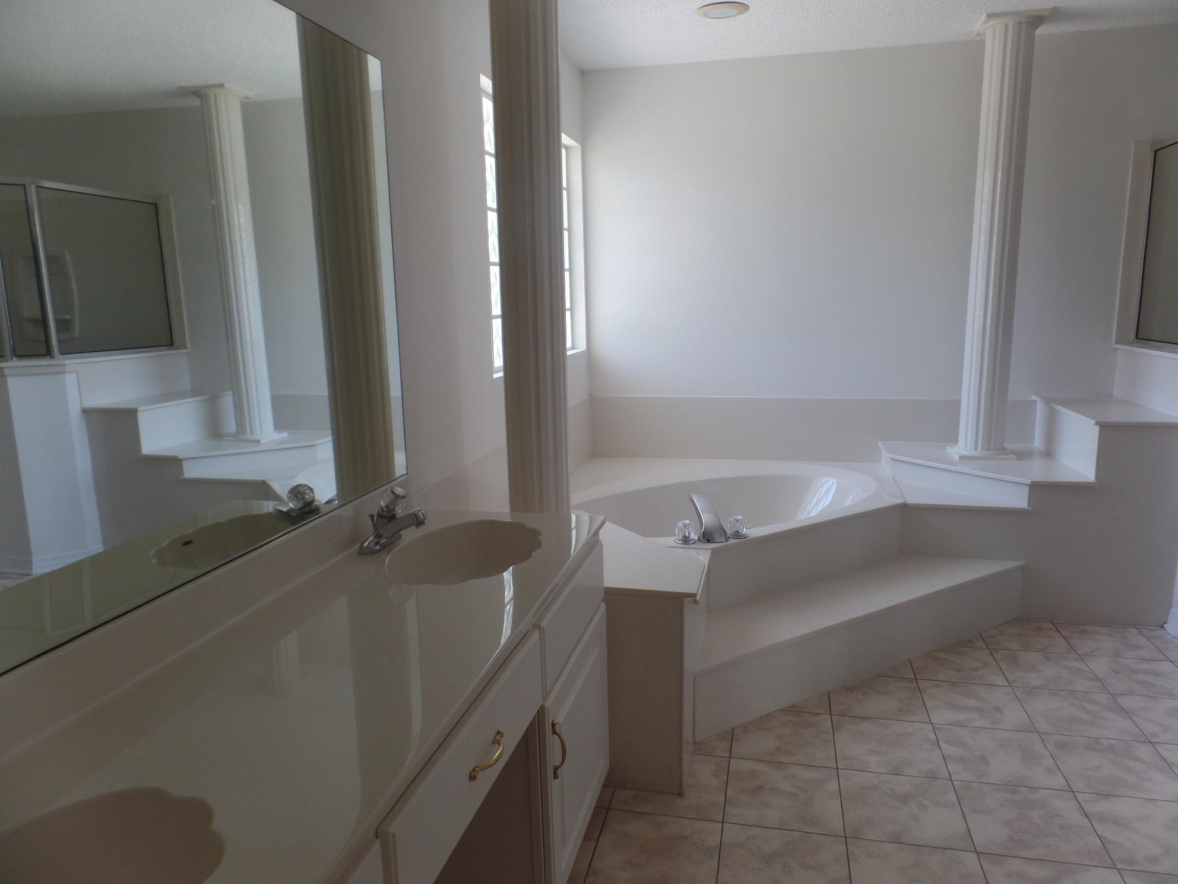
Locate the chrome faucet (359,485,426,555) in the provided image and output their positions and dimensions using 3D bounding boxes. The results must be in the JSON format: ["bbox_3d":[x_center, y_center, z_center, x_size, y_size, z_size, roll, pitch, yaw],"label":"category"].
[{"bbox_3d":[-0.450,0.180,1.853,0.138,0.136,0.150,1,10,14],"label":"chrome faucet"}]

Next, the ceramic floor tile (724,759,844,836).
[{"bbox_3d":[0.533,0.965,2.144,0.300,0.010,0.300,1,10,14],"label":"ceramic floor tile"}]

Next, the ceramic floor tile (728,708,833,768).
[{"bbox_3d":[0.604,0.913,2.434,0.300,0.010,0.300,1,10,14],"label":"ceramic floor tile"}]

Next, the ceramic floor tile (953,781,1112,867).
[{"bbox_3d":[1.121,0.972,2.000,0.300,0.010,0.300,1,10,14],"label":"ceramic floor tile"}]

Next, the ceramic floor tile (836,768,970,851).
[{"bbox_3d":[0.827,0.969,2.072,0.300,0.010,0.300,1,10,14],"label":"ceramic floor tile"}]

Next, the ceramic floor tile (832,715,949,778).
[{"bbox_3d":[0.899,0.916,2.362,0.300,0.010,0.300,1,10,14],"label":"ceramic floor tile"}]

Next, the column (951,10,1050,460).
[{"bbox_3d":[1.794,-0.852,3.447,0.250,1.859,0.245,1,10,14],"label":"column"}]

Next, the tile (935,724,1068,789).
[{"bbox_3d":[1.193,0.920,2.290,0.300,0.010,0.300,1,10,14],"label":"tile"}]

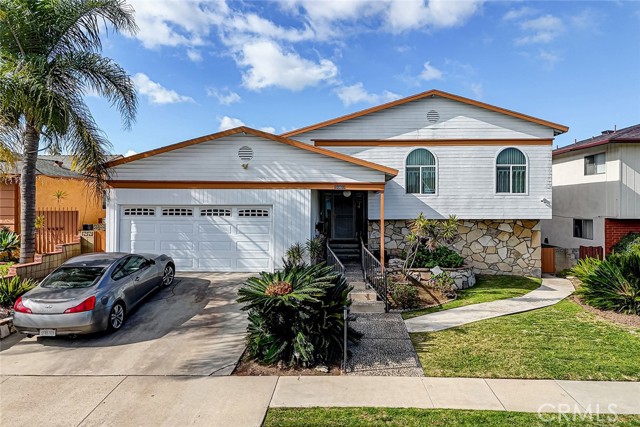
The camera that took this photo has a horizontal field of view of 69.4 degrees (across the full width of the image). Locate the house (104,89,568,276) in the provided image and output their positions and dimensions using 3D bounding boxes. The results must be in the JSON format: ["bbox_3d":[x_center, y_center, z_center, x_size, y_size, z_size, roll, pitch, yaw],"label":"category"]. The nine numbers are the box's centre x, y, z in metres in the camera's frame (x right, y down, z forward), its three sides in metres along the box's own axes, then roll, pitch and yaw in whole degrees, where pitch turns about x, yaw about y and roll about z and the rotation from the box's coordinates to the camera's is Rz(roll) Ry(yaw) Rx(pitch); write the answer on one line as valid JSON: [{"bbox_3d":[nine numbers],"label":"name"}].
[{"bbox_3d":[1.500,-1.000,19.700,15.600,7.000,11.000,0,1,2],"label":"house"}]

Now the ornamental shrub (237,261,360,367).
[{"bbox_3d":[-0.410,1.770,8.900,2.350,1.650,2.200,0,1,0],"label":"ornamental shrub"}]

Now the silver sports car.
[{"bbox_3d":[-5.100,1.620,11.150,1.830,1.390,4.650,0,10,4],"label":"silver sports car"}]

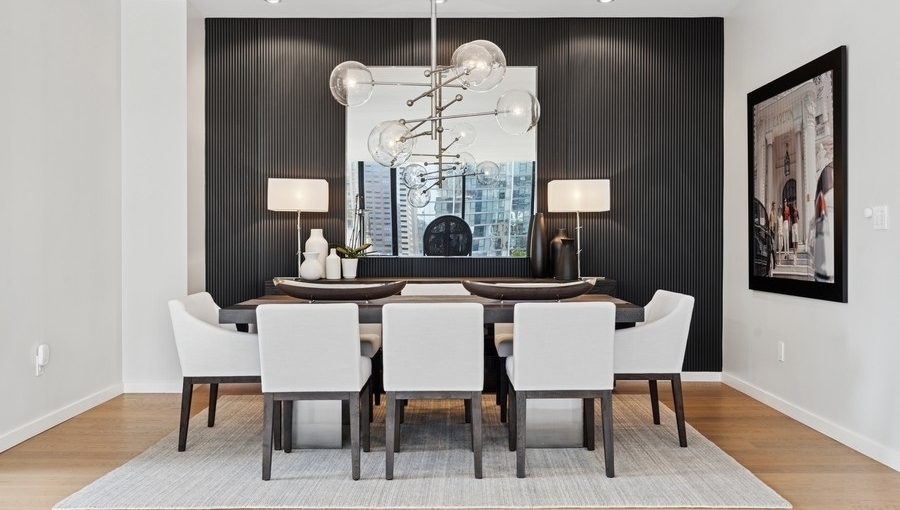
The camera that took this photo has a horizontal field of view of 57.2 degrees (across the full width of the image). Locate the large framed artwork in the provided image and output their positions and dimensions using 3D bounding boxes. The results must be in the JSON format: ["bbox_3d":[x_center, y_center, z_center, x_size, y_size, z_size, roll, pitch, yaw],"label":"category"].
[{"bbox_3d":[2.106,-0.434,5.086,0.035,1.365,1.391,0,1,0],"label":"large framed artwork"}]

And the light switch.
[{"bbox_3d":[2.154,-0.186,4.120,0.012,0.115,0.118,0,1,0],"label":"light switch"}]

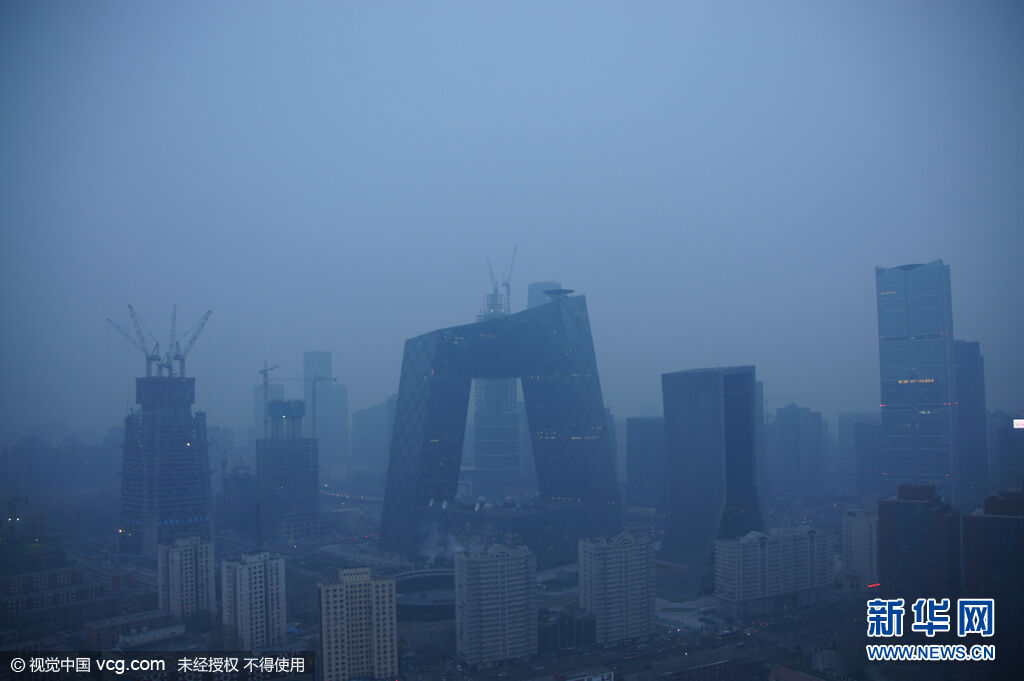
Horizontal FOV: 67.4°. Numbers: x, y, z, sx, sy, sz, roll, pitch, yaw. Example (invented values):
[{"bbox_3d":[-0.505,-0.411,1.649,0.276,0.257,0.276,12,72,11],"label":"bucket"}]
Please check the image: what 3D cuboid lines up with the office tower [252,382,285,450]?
[{"bbox_3d":[-489.500,176.950,1547.370,45.000,186.000,45.000,-5,-6,42],"label":"office tower"}]

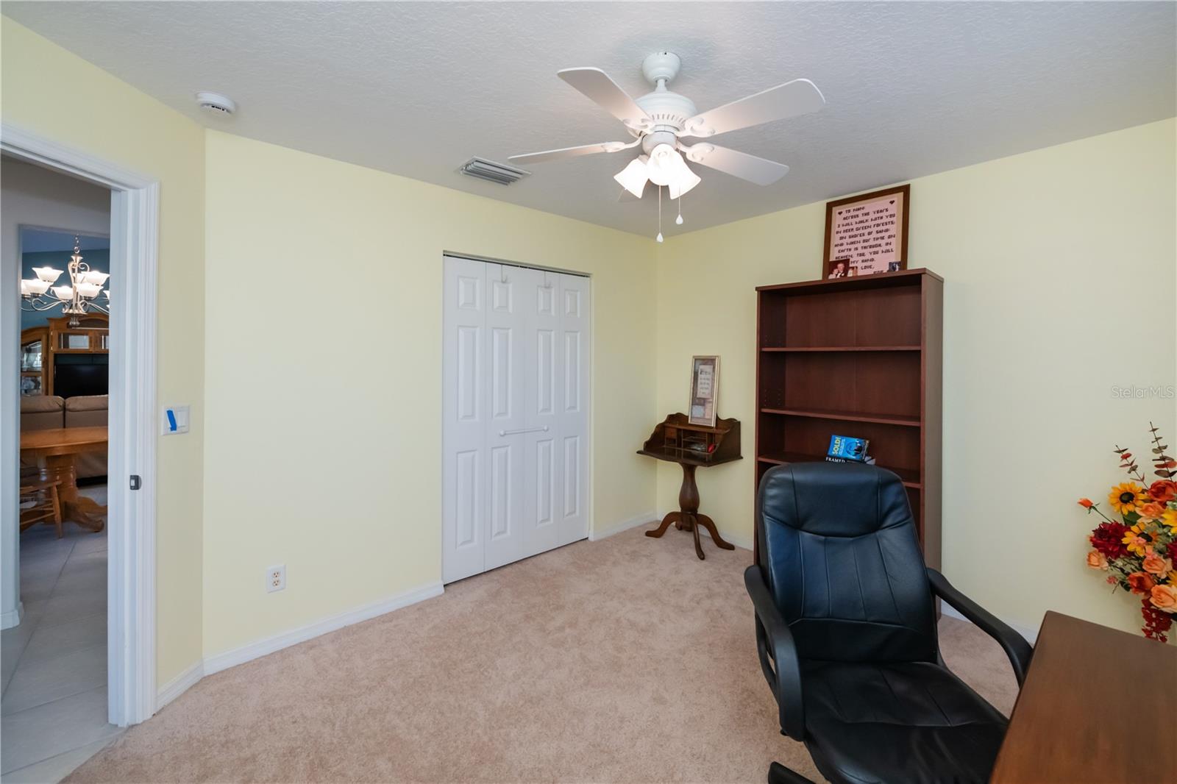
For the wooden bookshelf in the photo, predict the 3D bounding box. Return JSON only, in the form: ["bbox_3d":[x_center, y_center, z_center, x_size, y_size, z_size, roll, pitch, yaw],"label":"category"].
[{"bbox_3d":[1.540,0.290,2.778,0.310,1.870,0.910,-2,3,-41],"label":"wooden bookshelf"}]

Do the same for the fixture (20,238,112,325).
[{"bbox_3d":[-4.412,-0.949,3.938,0.750,0.780,0.750,3,4,45],"label":"fixture"}]

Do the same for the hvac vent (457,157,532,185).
[{"bbox_3d":[-0.523,-1.205,2.516,0.350,0.020,0.250,-2,3,-41],"label":"hvac vent"}]

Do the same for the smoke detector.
[{"bbox_3d":[-1.462,-1.124,1.799,0.128,0.040,0.128,-2,3,-40],"label":"smoke detector"}]

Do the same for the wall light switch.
[{"bbox_3d":[-1.753,0.121,1.945,0.012,0.118,0.117,0,3,5],"label":"wall light switch"}]

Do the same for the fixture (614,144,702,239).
[{"bbox_3d":[0.240,-0.673,1.560,0.310,0.305,0.310,0,3,5],"label":"fixture"}]

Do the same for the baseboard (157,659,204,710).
[{"bbox_3d":[-1.800,1.287,2.015,0.016,0.083,0.205,0,3,5],"label":"baseboard"}]

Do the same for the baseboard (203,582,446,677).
[{"bbox_3d":[-1.335,1.240,2.479,1.130,0.083,0.016,-2,3,-41],"label":"baseboard"}]

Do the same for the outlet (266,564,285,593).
[{"bbox_3d":[-1.556,0.930,2.280,0.077,0.120,0.012,-2,3,-41],"label":"outlet"}]

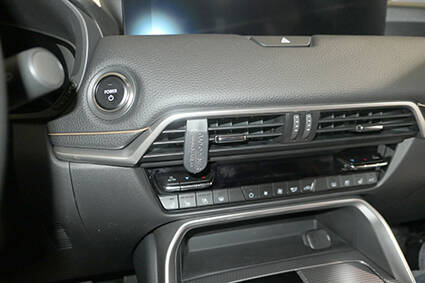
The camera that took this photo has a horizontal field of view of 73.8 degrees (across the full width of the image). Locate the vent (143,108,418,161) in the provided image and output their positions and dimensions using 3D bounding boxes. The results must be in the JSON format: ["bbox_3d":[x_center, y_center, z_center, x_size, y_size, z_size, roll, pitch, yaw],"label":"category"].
[{"bbox_3d":[0.084,-0.014,0.332,0.330,0.048,0.045,-5,13,-14],"label":"vent"}]

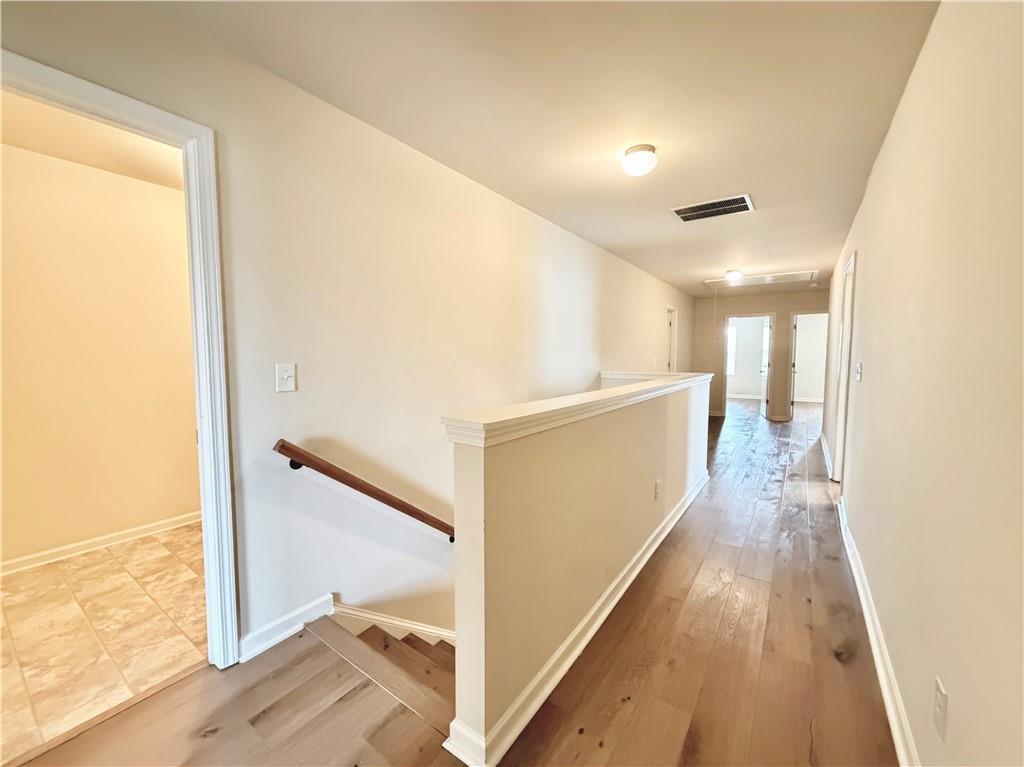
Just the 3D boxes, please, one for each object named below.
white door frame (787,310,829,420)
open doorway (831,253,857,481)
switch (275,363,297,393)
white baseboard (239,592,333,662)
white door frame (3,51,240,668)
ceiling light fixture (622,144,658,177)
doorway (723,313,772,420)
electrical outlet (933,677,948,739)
[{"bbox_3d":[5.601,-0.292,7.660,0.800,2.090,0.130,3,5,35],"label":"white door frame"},{"bbox_3d":[3.075,-0.023,3.783,0.110,2.085,0.900,3,5,35],"label":"open doorway"},{"bbox_3d":[-1.000,-0.023,1.837,0.014,0.129,0.086,3,5,35],"label":"switch"},{"bbox_3d":[-1.016,1.099,1.897,0.020,0.092,0.419,3,5,35],"label":"white baseboard"},{"bbox_3d":[-1.434,0.122,1.323,0.129,2.120,0.890,3,5,35],"label":"white door frame"},{"bbox_3d":[0.714,-1.252,2.321,0.195,0.125,0.195,3,5,35],"label":"ceiling light fixture"},{"bbox_3d":[4.715,-0.338,8.279,0.836,2.090,0.130,3,5,35],"label":"doorway"},{"bbox_3d":[1.081,0.819,1.041,0.011,0.119,0.082,3,5,35],"label":"electrical outlet"}]

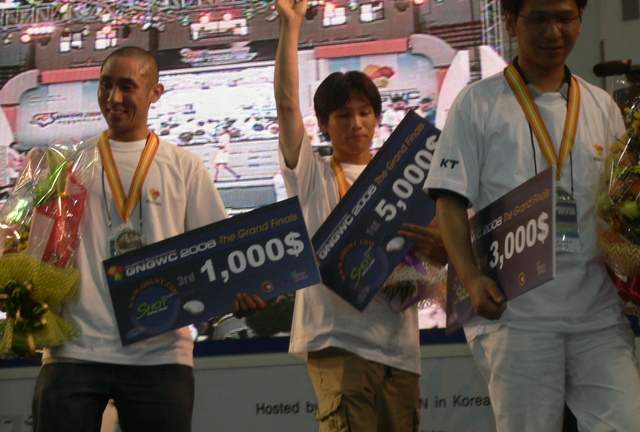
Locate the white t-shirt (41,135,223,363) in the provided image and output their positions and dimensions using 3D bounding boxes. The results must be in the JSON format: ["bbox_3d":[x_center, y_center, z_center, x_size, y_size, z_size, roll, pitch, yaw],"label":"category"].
[{"bbox_3d":[-0.511,0.097,5.320,0.510,0.610,0.280,-3,-5,8],"label":"white t-shirt"}]

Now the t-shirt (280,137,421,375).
[{"bbox_3d":[0.092,0.109,5.350,0.430,0.630,0.280,0,-5,-25],"label":"t-shirt"}]

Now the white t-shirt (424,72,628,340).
[{"bbox_3d":[0.486,-0.025,4.550,0.480,0.610,0.290,-1,-5,-14],"label":"white t-shirt"}]

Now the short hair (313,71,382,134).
[{"bbox_3d":[0.077,-0.311,5.360,0.185,0.180,0.215,-1,5,-14],"label":"short hair"}]

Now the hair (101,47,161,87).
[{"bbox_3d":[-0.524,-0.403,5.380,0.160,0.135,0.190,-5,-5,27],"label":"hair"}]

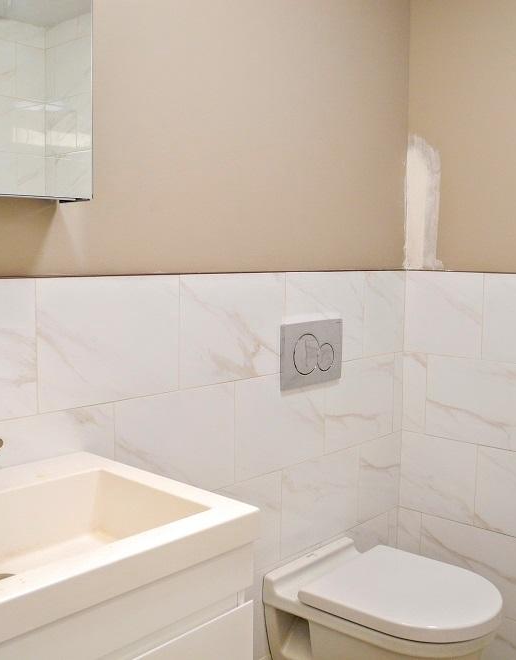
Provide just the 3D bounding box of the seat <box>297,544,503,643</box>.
[{"bbox_3d":[0.376,0.654,1.745,0.400,0.040,0.365,6,8,40],"label":"seat"}]

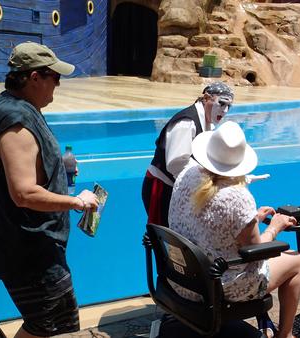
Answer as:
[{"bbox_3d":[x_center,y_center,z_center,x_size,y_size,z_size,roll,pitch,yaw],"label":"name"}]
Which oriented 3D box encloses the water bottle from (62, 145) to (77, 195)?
[{"bbox_3d":[-0.381,0.002,2.650,0.070,0.235,0.070,0,9,0],"label":"water bottle"}]

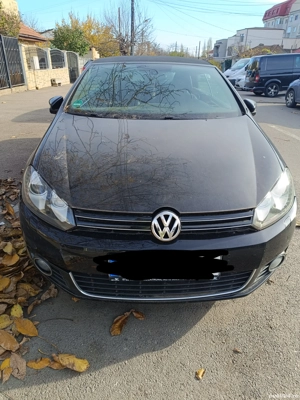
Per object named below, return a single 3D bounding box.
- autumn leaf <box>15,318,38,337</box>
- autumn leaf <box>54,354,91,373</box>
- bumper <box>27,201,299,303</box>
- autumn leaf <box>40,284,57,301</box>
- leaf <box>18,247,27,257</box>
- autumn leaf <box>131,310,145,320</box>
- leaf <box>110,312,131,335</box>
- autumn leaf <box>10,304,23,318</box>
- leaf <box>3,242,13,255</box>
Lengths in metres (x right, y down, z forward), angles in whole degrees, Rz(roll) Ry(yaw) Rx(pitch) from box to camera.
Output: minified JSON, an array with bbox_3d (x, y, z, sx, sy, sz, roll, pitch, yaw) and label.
[{"bbox_3d":[-0.689,0.705,1.543,0.193,0.025,0.074,16,29,29],"label":"autumn leaf"},{"bbox_3d":[-0.371,0.774,1.323,0.168,0.030,0.064,8,26,14],"label":"autumn leaf"},{"bbox_3d":[0.070,0.258,1.531,1.740,0.440,0.500,1,25,-1],"label":"bumper"},{"bbox_3d":[-0.636,0.577,1.738,0.105,0.030,0.107,-15,30,-31],"label":"autumn leaf"},{"bbox_3d":[-0.953,0.387,2.070,0.053,0.025,0.097,-10,27,-22],"label":"leaf"},{"bbox_3d":[-0.070,0.678,1.636,0.096,0.030,0.045,20,32,36],"label":"autumn leaf"},{"bbox_3d":[-0.171,0.695,1.586,0.066,0.035,0.177,9,27,18],"label":"leaf"},{"bbox_3d":[-0.758,0.633,1.578,0.102,0.025,0.063,19,31,34],"label":"autumn leaf"},{"bbox_3d":[-1.094,0.376,2.143,0.068,0.030,0.147,-19,32,-36],"label":"leaf"}]

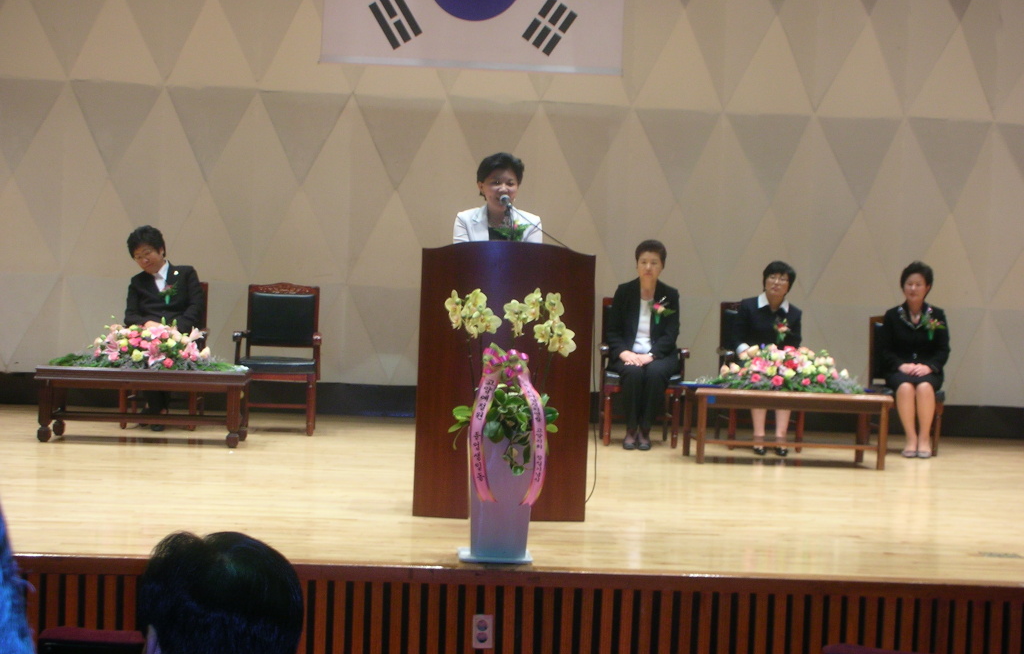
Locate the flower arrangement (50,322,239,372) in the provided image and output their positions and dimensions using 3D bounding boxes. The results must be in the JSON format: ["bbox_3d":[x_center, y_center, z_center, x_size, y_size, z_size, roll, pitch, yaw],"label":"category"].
[{"bbox_3d":[-2.177,0.102,10.720,1.080,0.270,0.460,2,1,-2],"label":"flower arrangement"}]

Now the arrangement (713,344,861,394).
[{"bbox_3d":[1.641,0.249,10.870,0.880,0.280,0.440,2,1,-3],"label":"arrangement"}]

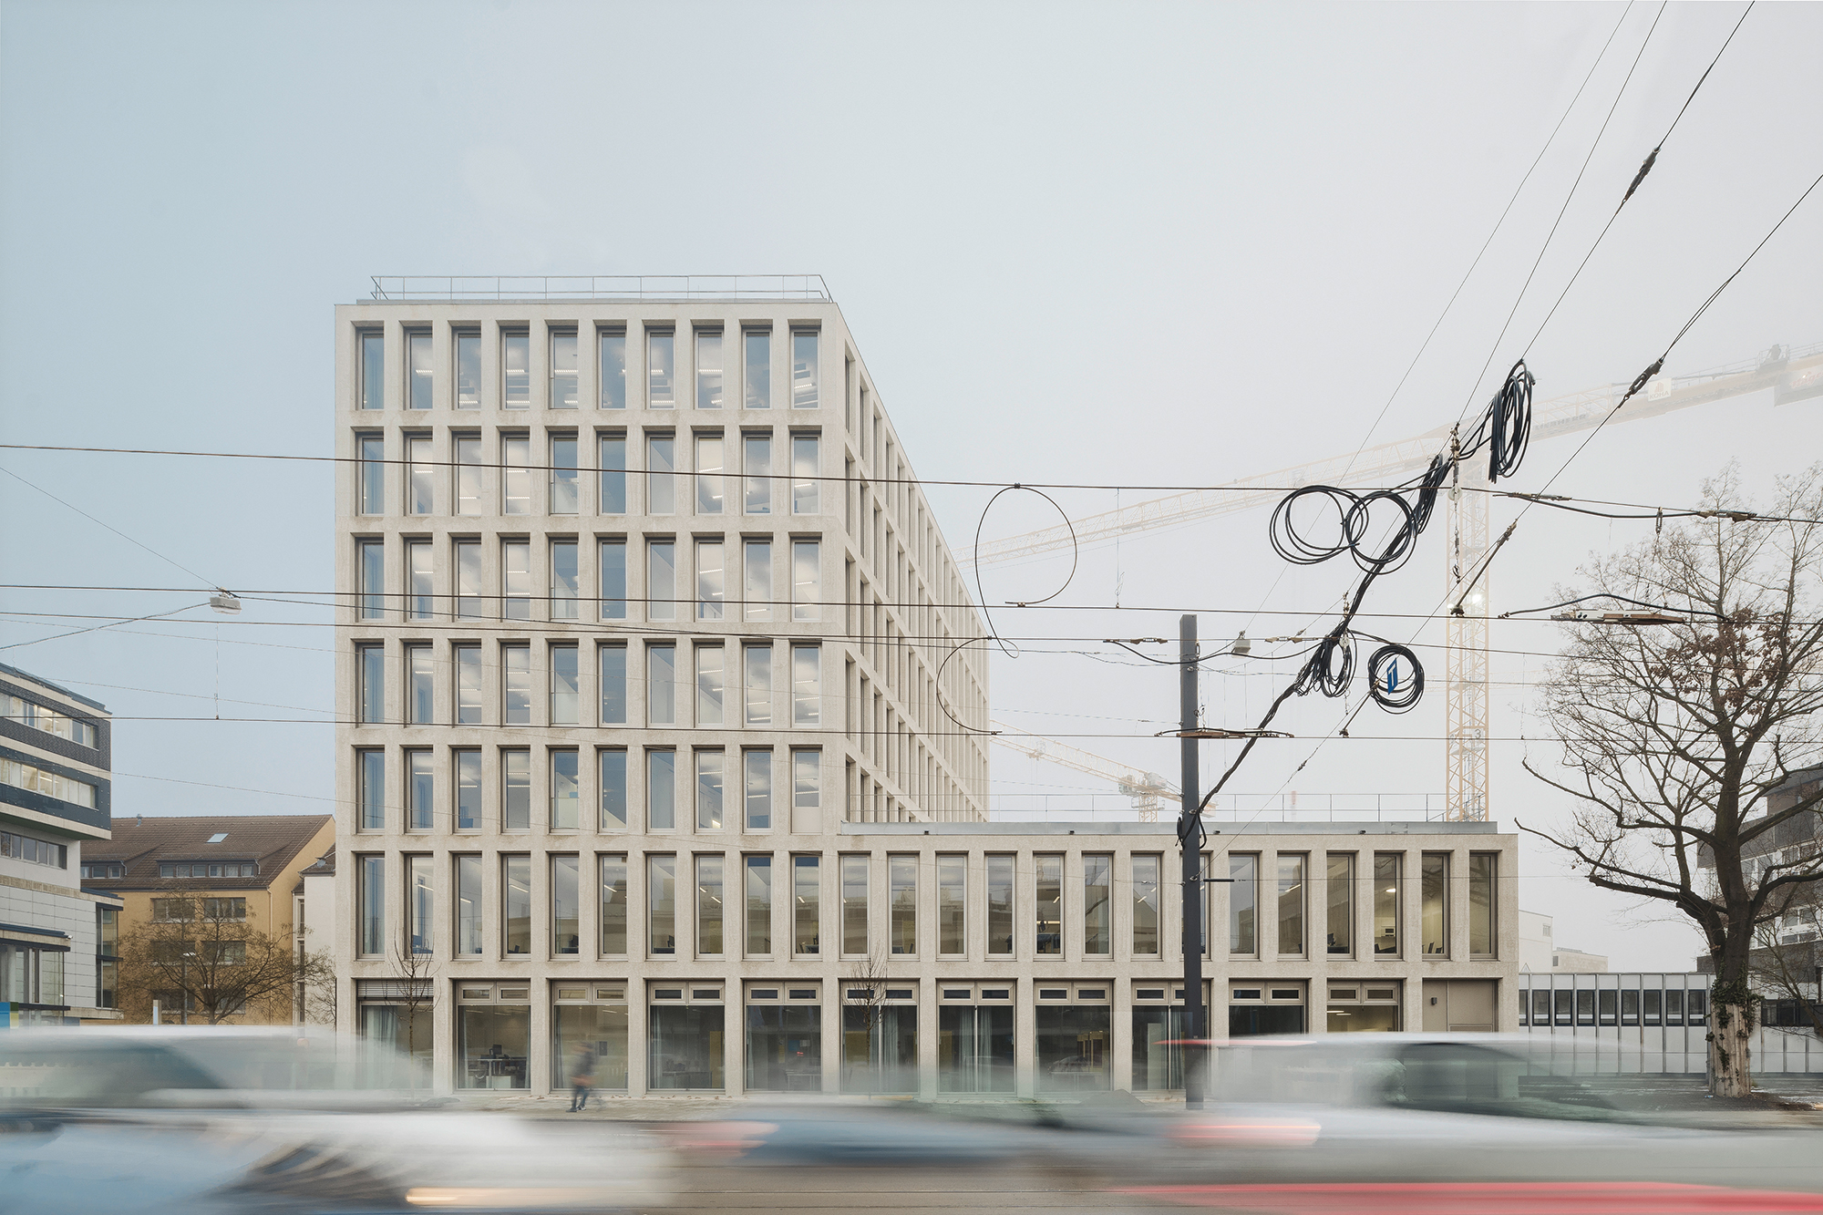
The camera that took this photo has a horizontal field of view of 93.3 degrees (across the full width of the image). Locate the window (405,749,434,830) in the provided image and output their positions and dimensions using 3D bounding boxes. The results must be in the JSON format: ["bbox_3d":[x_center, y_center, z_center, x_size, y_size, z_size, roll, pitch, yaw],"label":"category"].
[{"bbox_3d":[-15.834,5.845,27.700,0.917,2.613,0.200,0,0,0],"label":"window"}]

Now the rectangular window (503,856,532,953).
[{"bbox_3d":[-12.443,9.431,27.200,0.940,3.220,0.150,0,0,0],"label":"rectangular window"}]

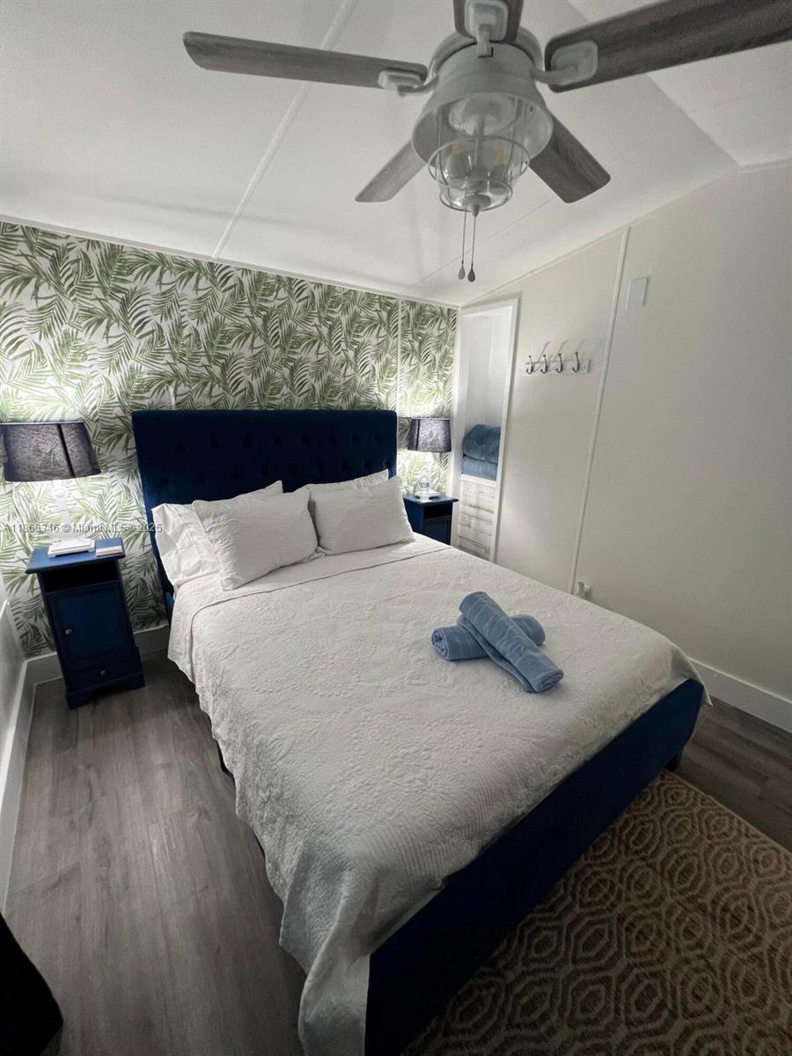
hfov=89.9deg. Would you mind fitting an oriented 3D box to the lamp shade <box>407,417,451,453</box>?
[{"bbox_3d":[0.252,-0.686,2.912,0.322,0.227,0.322,-11,20,-32],"label":"lamp shade"}]

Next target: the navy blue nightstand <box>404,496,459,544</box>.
[{"bbox_3d":[0.238,0.131,3.158,0.356,0.720,0.335,-11,20,-32],"label":"navy blue nightstand"}]

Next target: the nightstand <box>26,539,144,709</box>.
[{"bbox_3d":[-1.522,0.469,2.018,0.355,0.720,0.339,-11,20,-32],"label":"nightstand"}]

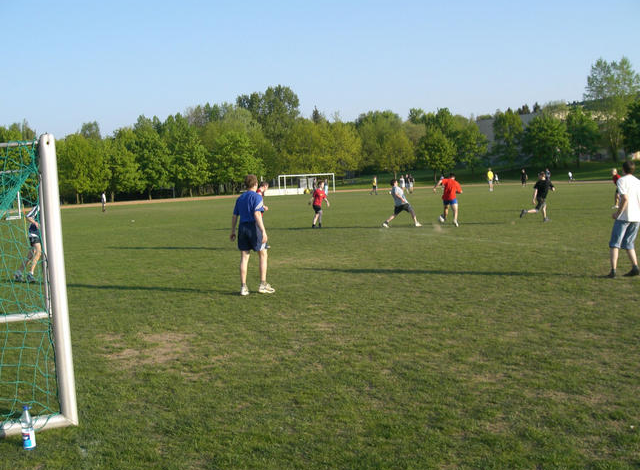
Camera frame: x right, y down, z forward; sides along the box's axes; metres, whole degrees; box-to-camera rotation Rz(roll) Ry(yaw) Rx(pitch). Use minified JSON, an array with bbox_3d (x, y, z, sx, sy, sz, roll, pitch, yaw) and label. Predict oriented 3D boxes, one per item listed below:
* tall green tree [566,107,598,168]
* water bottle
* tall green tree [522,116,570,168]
[{"bbox_3d":[34.110,-12.832,92.000,4.800,8.249,4.800,-3,4,0],"label":"tall green tree"},{"bbox_3d":[-1.864,1.218,4.487,0.088,0.285,0.088,-3,4,0],"label":"water bottle"},{"bbox_3d":[28.886,-11.913,90.000,6.500,6.789,6.500,-3,4,0],"label":"tall green tree"}]

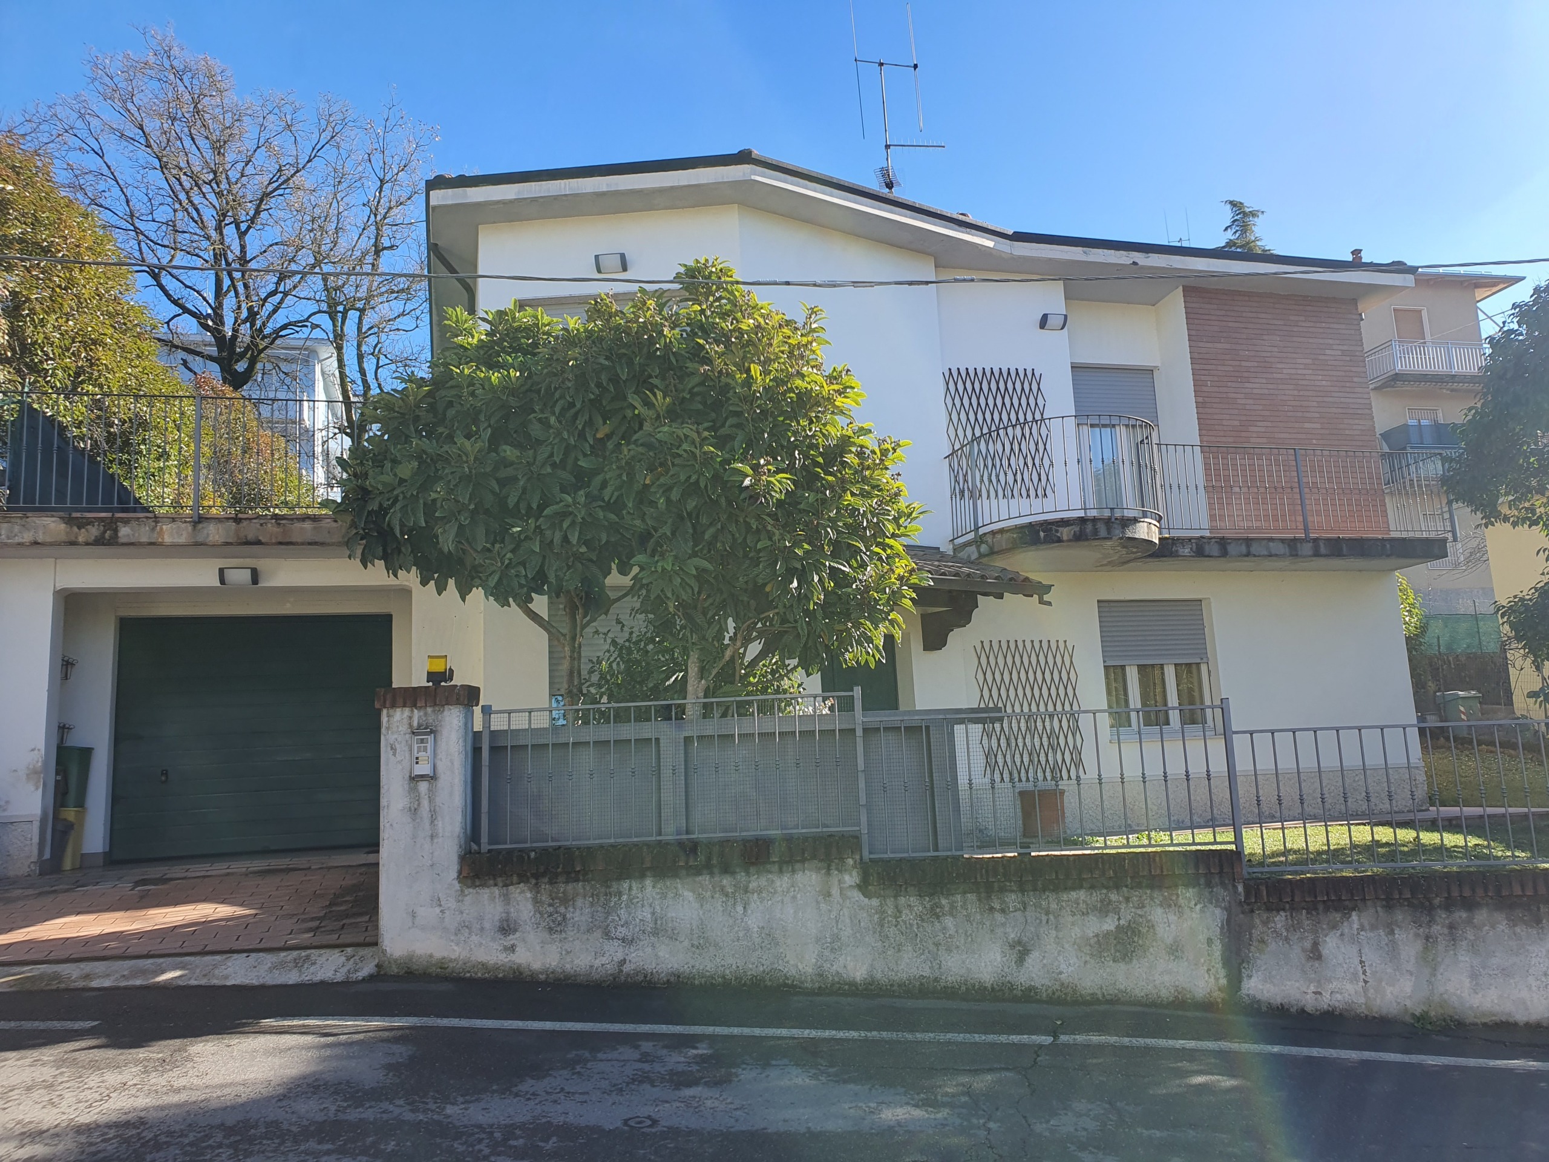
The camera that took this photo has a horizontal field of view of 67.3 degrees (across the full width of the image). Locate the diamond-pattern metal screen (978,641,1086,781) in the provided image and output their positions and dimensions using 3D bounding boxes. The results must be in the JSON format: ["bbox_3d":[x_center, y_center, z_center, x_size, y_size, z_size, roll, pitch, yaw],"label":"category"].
[{"bbox_3d":[2.669,1.336,12.053,1.160,1.460,0.030,0,-9,-16],"label":"diamond-pattern metal screen"}]

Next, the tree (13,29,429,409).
[{"bbox_3d":[-9.379,-5.011,19.818,7.000,9.000,6.500,2,-9,-26],"label":"tree"}]

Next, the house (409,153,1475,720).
[{"bbox_3d":[1.346,-0.396,15.360,11.200,7.200,9.600,0,-9,-16],"label":"house"}]

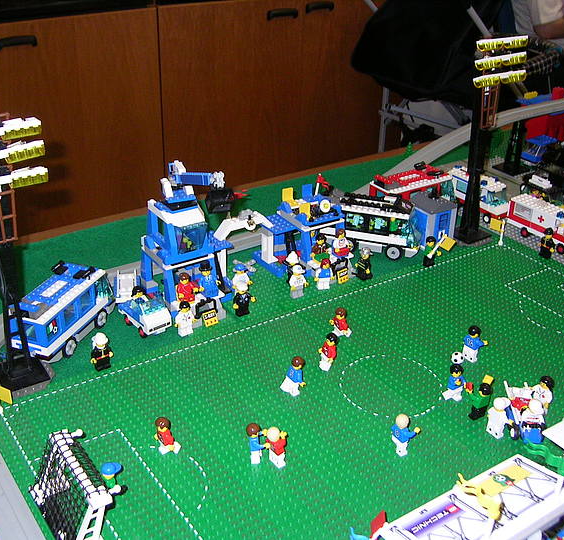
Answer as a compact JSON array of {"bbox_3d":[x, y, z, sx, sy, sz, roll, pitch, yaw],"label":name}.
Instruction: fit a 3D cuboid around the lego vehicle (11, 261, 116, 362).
[{"bbox_3d":[-0.243,0.046,0.838,0.048,0.071,0.127,12,30,18],"label":"lego vehicle"}]

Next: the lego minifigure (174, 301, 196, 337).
[{"bbox_3d":[-0.112,0.056,0.862,0.025,0.041,0.015,-17,32,-29],"label":"lego minifigure"}]

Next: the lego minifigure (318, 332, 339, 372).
[{"bbox_3d":[0.050,0.087,0.807,0.017,0.040,0.024,-19,34,-32],"label":"lego minifigure"}]

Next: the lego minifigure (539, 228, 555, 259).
[{"bbox_3d":[0.372,-0.039,1.046,0.015,0.041,0.025,-17,32,-29],"label":"lego minifigure"}]

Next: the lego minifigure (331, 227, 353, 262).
[{"bbox_3d":[0.078,-0.037,0.991,0.025,0.034,0.018,-17,32,-29],"label":"lego minifigure"}]

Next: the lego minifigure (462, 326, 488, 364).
[{"bbox_3d":[0.211,0.079,0.829,0.019,0.042,0.024,-19,35,-33],"label":"lego minifigure"}]

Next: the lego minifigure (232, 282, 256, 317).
[{"bbox_3d":[-0.046,0.033,0.902,0.024,0.042,0.014,-18,34,-31],"label":"lego minifigure"}]

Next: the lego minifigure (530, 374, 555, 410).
[{"bbox_3d":[0.258,0.124,0.740,0.016,0.041,0.025,-17,32,-29],"label":"lego minifigure"}]

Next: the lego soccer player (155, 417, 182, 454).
[{"bbox_3d":[-0.105,0.152,0.685,0.021,0.037,0.024,-16,33,-28],"label":"lego soccer player"}]

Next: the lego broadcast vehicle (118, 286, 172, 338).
[{"bbox_3d":[-0.161,0.046,0.873,0.035,0.042,0.064,-22,36,-36],"label":"lego broadcast vehicle"}]

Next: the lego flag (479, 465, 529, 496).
[{"bbox_3d":[0.150,0.141,0.501,0.037,0.003,0.012,-17,25,-30],"label":"lego flag"}]

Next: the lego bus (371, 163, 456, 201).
[{"bbox_3d":[0.201,-0.111,1.149,0.131,0.071,0.049,-18,34,-32],"label":"lego bus"}]

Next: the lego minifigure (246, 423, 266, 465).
[{"bbox_3d":[-0.022,0.155,0.678,0.018,0.040,0.024,-1,28,-3],"label":"lego minifigure"}]

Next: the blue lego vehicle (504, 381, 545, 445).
[{"bbox_3d":[0.235,0.135,0.734,0.033,0.034,0.065,2,28,1],"label":"blue lego vehicle"}]

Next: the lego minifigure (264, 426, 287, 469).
[{"bbox_3d":[-0.002,0.157,0.674,0.018,0.041,0.025,-17,32,-29],"label":"lego minifigure"}]

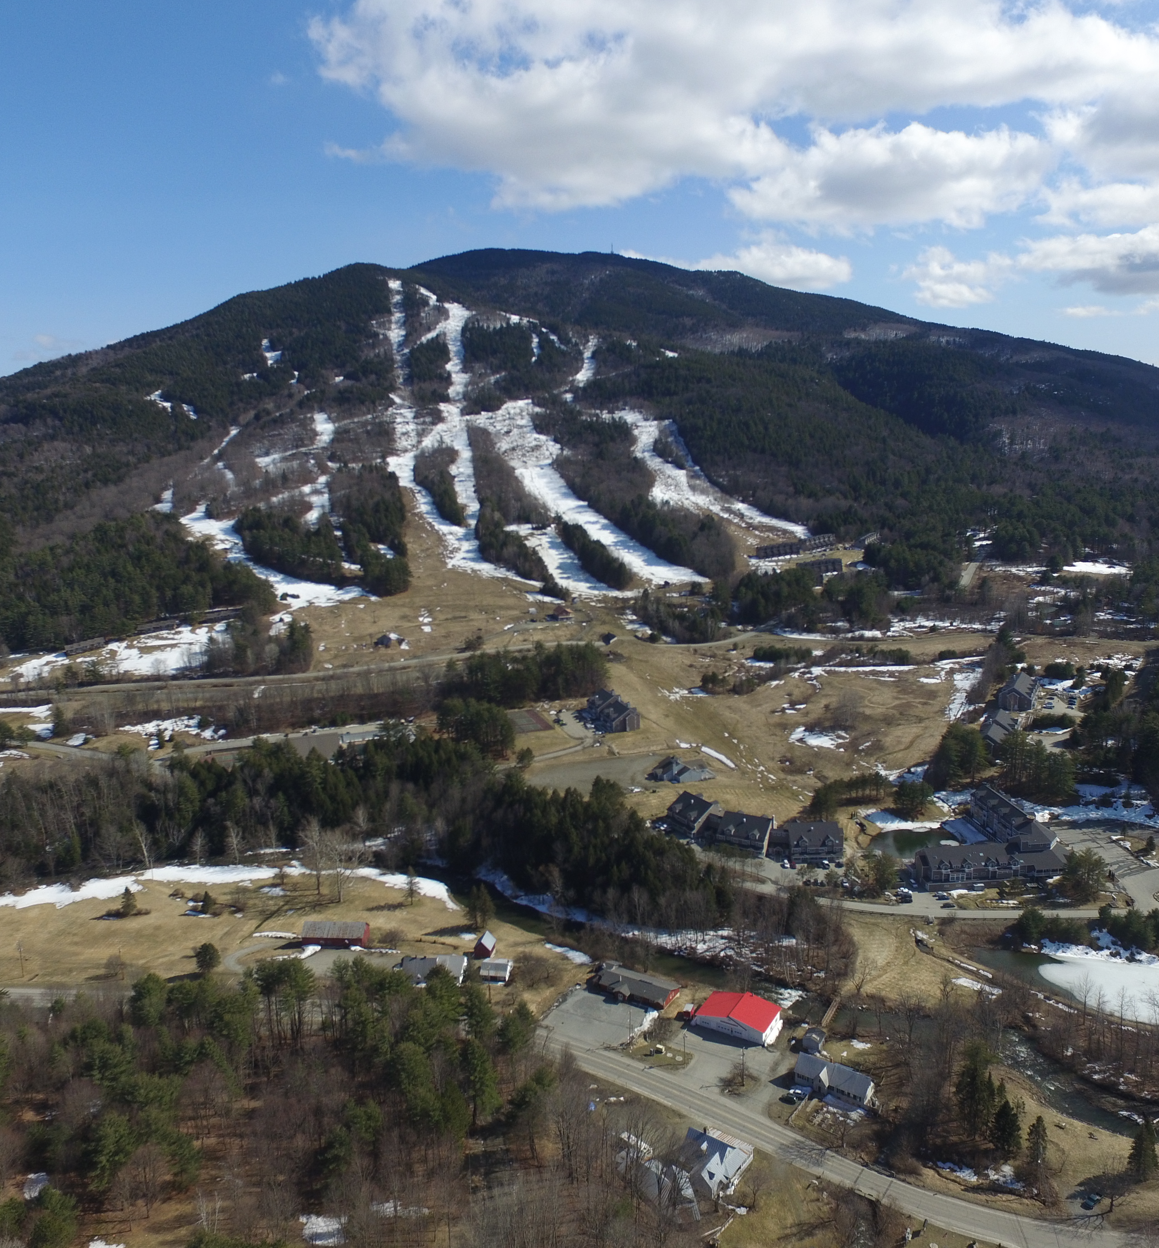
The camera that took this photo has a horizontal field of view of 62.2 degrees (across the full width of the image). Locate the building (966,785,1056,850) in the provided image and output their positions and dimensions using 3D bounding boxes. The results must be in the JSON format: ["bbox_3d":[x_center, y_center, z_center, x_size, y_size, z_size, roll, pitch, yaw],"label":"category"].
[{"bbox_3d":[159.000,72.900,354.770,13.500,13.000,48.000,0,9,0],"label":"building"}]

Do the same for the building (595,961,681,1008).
[{"bbox_3d":[17.000,102.850,274.970,21.500,4.800,10.800,5,10,30],"label":"building"}]

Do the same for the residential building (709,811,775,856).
[{"bbox_3d":[59.800,74.710,344.930,17.500,11.500,13.200,5,10,30],"label":"residential building"}]

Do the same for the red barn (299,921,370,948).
[{"bbox_3d":[-76.500,97.400,302.970,19.300,6.800,7.500,0,9,2],"label":"red barn"}]

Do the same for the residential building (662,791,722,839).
[{"bbox_3d":[42.000,69.690,354.260,13.500,11.500,17.300,-6,11,-35],"label":"residential building"}]

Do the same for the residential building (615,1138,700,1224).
[{"bbox_3d":[15.230,114.370,197.440,16.000,6.300,9.000,7,11,38],"label":"residential building"}]

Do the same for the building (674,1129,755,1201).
[{"bbox_3d":[28.280,112.700,203.220,12.600,7.800,16.800,7,11,38],"label":"building"}]

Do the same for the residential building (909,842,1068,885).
[{"bbox_3d":[138.000,79.230,324.390,46.000,10.000,13.500,-1,9,-5],"label":"residential building"}]

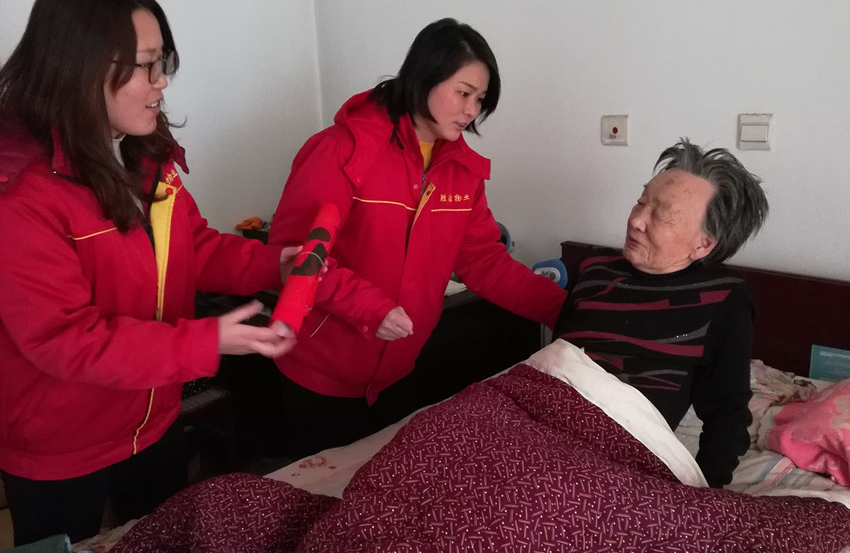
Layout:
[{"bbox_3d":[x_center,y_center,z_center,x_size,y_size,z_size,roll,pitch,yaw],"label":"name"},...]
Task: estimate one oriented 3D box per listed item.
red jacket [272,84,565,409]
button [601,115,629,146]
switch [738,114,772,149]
[{"bbox_3d":[-0.030,-0.059,1.967,0.640,0.680,0.440,-13,30,-35],"label":"red jacket"},{"bbox_3d":[0.549,-0.421,2.461,0.012,0.086,0.086,-14,19,-39],"label":"button"},{"bbox_3d":[0.830,-0.363,2.143,0.012,0.086,0.086,-14,19,-39],"label":"switch"}]

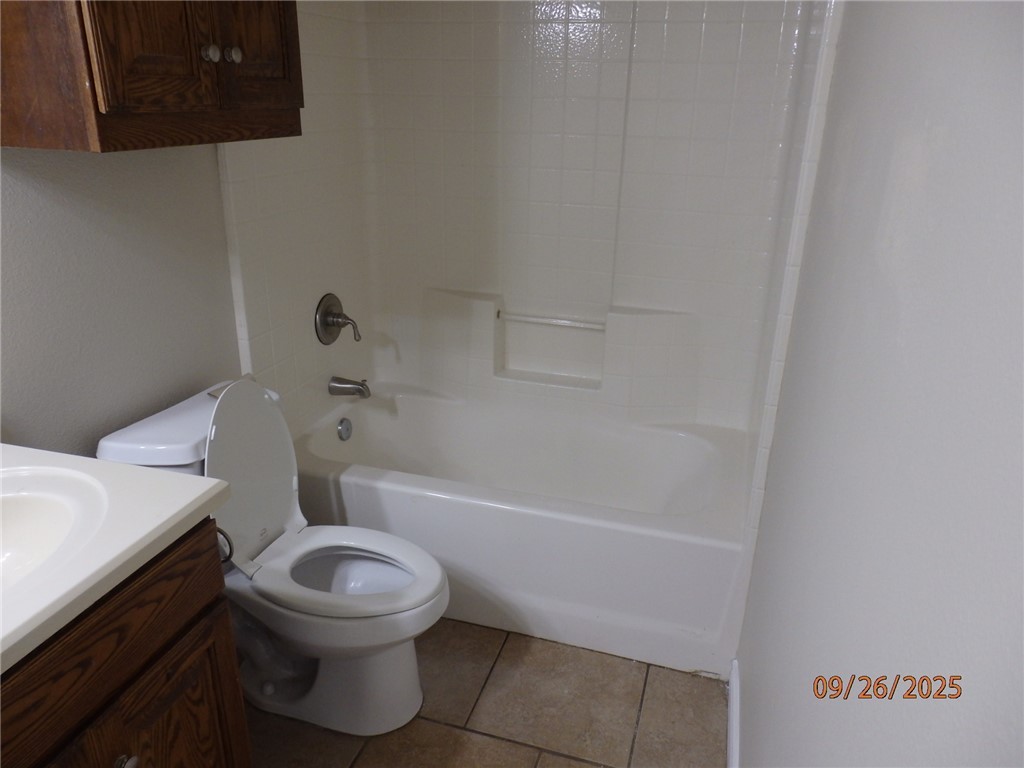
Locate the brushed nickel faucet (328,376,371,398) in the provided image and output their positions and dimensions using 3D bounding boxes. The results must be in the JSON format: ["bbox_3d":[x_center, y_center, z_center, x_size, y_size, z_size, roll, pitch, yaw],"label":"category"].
[{"bbox_3d":[-0.579,0.015,2.657,0.152,0.073,0.060,7,22,15],"label":"brushed nickel faucet"}]

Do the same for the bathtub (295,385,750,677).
[{"bbox_3d":[0.018,0.415,2.566,1.500,0.440,0.785,7,22,15],"label":"bathtub"}]

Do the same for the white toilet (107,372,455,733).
[{"bbox_3d":[-0.531,0.421,1.904,0.775,0.885,0.440,7,22,15],"label":"white toilet"}]

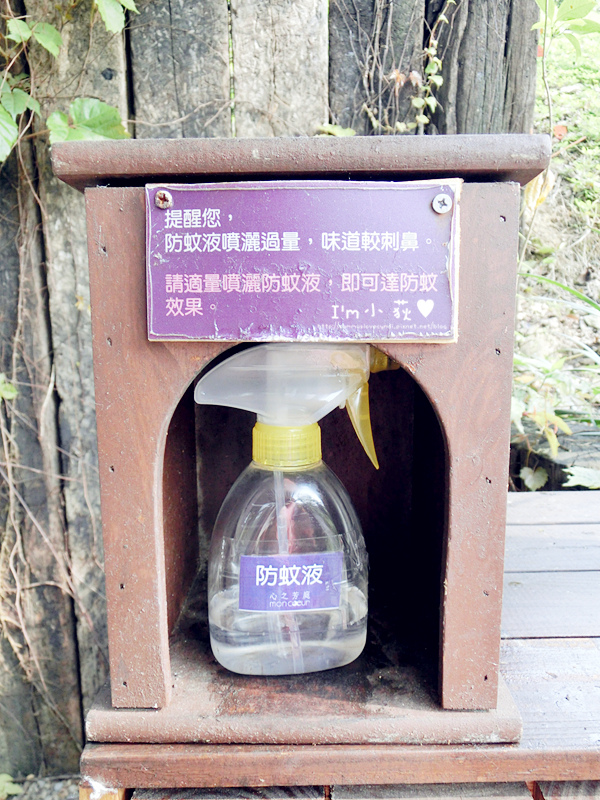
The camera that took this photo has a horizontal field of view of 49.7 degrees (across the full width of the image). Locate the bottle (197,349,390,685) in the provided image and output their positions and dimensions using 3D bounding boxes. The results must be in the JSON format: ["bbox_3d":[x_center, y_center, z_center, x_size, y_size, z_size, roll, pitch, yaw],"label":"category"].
[{"bbox_3d":[0.001,0.055,0.368,0.117,0.178,0.068,-2,9,-12],"label":"bottle"}]

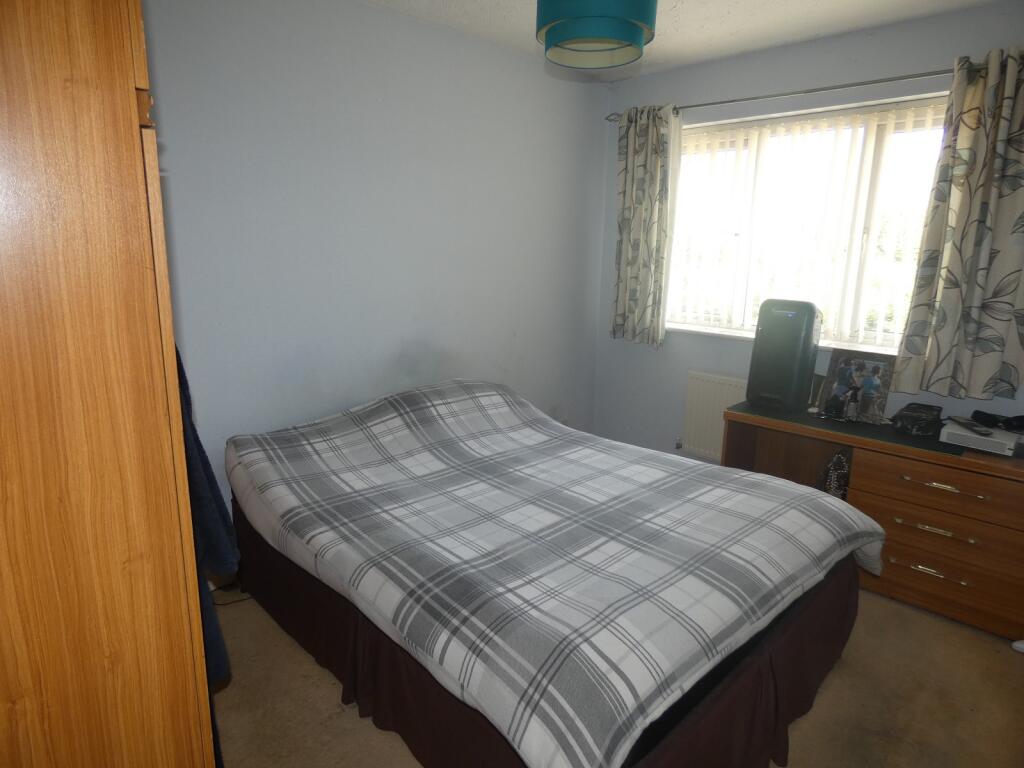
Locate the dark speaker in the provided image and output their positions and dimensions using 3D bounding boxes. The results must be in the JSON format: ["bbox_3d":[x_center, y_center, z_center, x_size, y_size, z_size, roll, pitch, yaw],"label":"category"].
[{"bbox_3d":[1.296,-0.149,2.783,0.255,0.480,0.210,13,19,41],"label":"dark speaker"}]

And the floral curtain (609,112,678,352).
[{"bbox_3d":[0.794,-0.927,3.611,0.370,1.380,0.130,13,19,41],"label":"floral curtain"}]

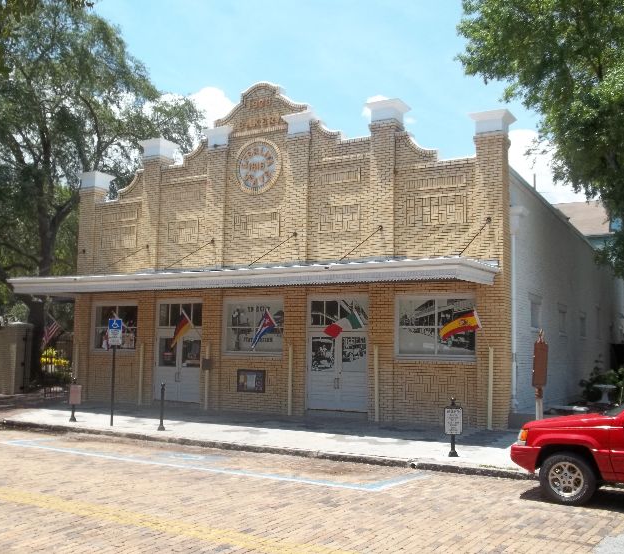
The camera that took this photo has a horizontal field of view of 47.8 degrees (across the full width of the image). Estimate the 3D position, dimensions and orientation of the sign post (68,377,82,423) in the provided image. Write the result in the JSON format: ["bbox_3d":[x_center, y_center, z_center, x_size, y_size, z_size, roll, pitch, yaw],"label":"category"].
[{"bbox_3d":[-5.771,2.971,17.107,0.310,1.080,0.150,-1,-6,15],"label":"sign post"}]

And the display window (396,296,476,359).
[{"bbox_3d":[3.024,1.236,17.304,2.123,1.645,0.133,-2,-7,30],"label":"display window"}]

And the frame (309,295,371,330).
[{"bbox_3d":[0.691,0.941,18.705,1.843,0.920,0.133,-2,-7,30],"label":"frame"}]

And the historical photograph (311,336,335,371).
[{"bbox_3d":[0.312,2.028,18.589,0.696,0.875,0.030,-3,-7,29],"label":"historical photograph"}]

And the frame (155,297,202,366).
[{"bbox_3d":[-3.982,1.671,21.075,1.809,2.069,0.130,-3,-7,29],"label":"frame"}]

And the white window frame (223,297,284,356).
[{"bbox_3d":[-1.669,1.404,19.988,2.061,1.619,0.133,-2,-7,30],"label":"white window frame"}]

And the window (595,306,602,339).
[{"bbox_3d":[12.634,2.039,31.050,0.150,1.420,1.250,-2,-7,29],"label":"window"}]

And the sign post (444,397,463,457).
[{"bbox_3d":[2.459,2.580,12.174,0.311,0.990,0.173,-2,-7,30],"label":"sign post"}]

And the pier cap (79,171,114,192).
[{"bbox_3d":[-7.224,-3.135,23.490,0.905,0.513,0.885,-3,-7,29],"label":"pier cap"}]

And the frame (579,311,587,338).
[{"bbox_3d":[10.287,1.847,26.756,0.160,1.020,1.500,-3,-7,29],"label":"frame"}]

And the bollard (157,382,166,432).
[{"bbox_3d":[-3.304,2.859,15.569,0.165,1.050,0.165,-3,-7,29],"label":"bollard"}]

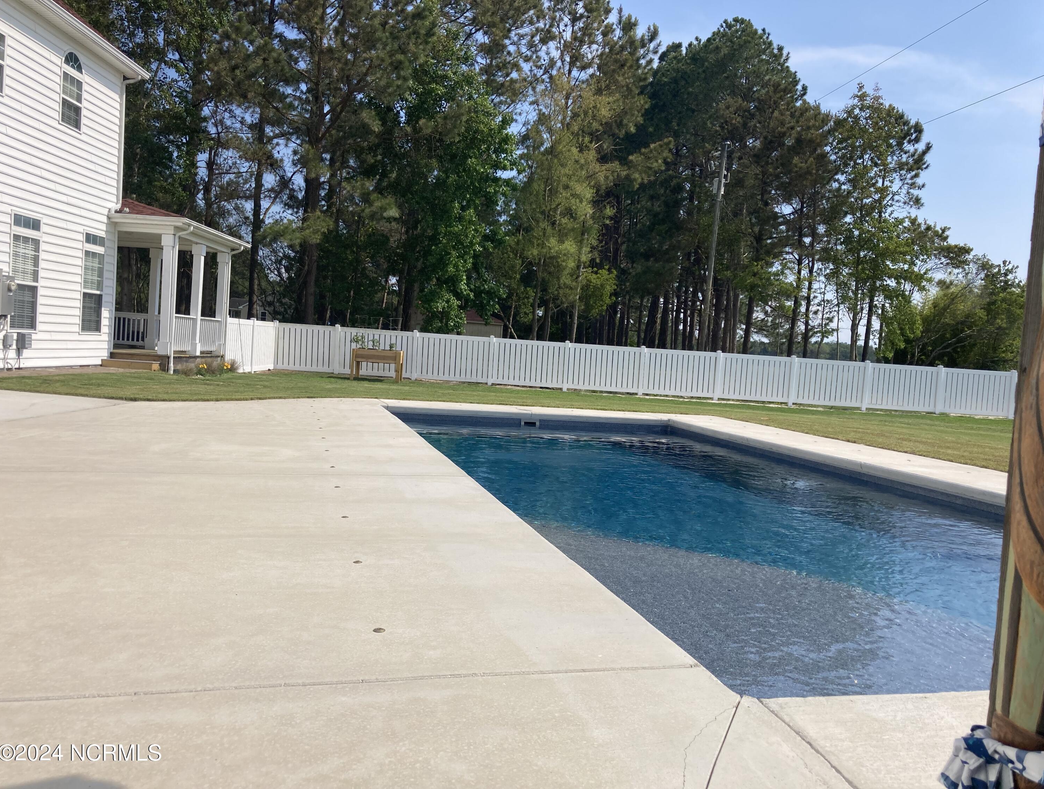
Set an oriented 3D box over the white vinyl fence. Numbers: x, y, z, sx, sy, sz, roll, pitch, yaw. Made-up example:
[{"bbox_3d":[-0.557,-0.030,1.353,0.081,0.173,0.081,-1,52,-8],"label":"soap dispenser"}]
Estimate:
[{"bbox_3d":[4.196,-0.601,24.851,24.027,1.686,5.140,3,3,-2],"label":"white vinyl fence"}]

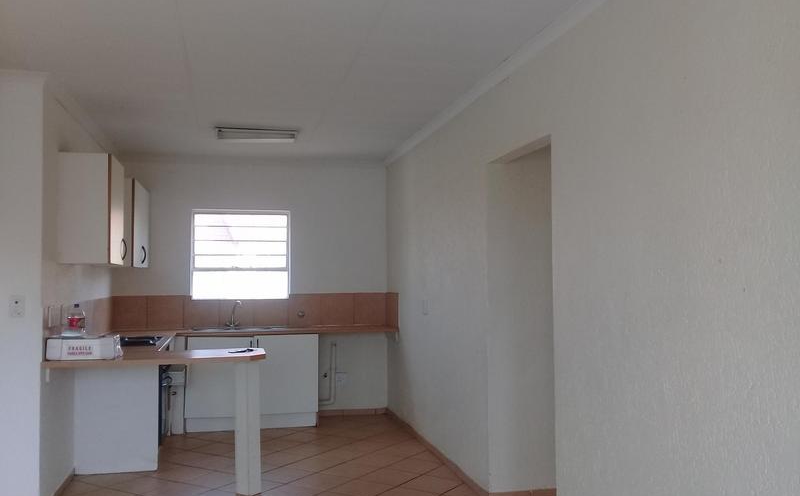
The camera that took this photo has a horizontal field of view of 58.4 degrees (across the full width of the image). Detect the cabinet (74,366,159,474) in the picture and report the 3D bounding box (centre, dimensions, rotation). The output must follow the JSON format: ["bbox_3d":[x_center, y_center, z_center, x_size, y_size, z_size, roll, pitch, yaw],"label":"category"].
[{"bbox_3d":[-2.117,1.202,5.487,0.570,0.873,0.619,0,-3,-13],"label":"cabinet"}]

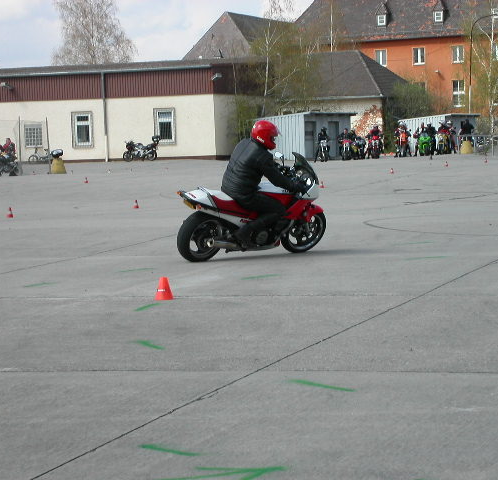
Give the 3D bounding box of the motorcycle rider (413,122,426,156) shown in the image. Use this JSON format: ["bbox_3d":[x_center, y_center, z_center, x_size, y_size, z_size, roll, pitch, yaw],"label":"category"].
[{"bbox_3d":[7.934,-4.700,98.458,0.600,1.600,0.600,-3,3,-6],"label":"motorcycle rider"}]

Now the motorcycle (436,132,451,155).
[{"bbox_3d":[9.205,-4.605,99.971,0.780,1.100,2.050,-3,3,-7],"label":"motorcycle"}]

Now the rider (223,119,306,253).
[{"bbox_3d":[0.107,-0.658,24.895,0.950,1.480,0.640,-4,4,-36],"label":"rider"}]

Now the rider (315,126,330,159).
[{"bbox_3d":[3.209,-4.247,93.460,0.700,1.550,0.700,-3,3,-14],"label":"rider"}]

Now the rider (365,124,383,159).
[{"bbox_3d":[5.743,-4.529,96.959,0.760,1.560,0.750,-3,3,-6],"label":"rider"}]

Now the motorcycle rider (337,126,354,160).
[{"bbox_3d":[4.409,-4.432,96.959,0.720,1.550,0.750,-3,3,-7],"label":"motorcycle rider"}]

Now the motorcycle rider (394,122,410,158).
[{"bbox_3d":[7.021,-4.601,97.457,0.740,1.620,0.700,-3,3,-7],"label":"motorcycle rider"}]

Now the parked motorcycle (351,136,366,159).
[{"bbox_3d":[5.042,-4.254,96.971,0.750,1.100,2.100,-3,3,-14],"label":"parked motorcycle"}]

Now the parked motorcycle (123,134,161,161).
[{"bbox_3d":[-6.070,-5.120,118.964,2.150,1.380,0.750,-1,3,27],"label":"parked motorcycle"}]

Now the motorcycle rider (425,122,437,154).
[{"bbox_3d":[8.691,-4.838,100.959,0.650,1.580,0.600,-3,3,-9],"label":"motorcycle rider"}]

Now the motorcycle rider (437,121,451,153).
[{"bbox_3d":[9.288,-4.875,100.458,0.700,1.600,0.750,-3,3,-7],"label":"motorcycle rider"}]

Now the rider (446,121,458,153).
[{"bbox_3d":[9.866,-5.011,102.958,0.620,1.600,0.600,-2,3,0],"label":"rider"}]

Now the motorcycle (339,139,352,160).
[{"bbox_3d":[4.398,-4.160,95.972,0.750,1.080,2.100,-3,3,-8],"label":"motorcycle"}]

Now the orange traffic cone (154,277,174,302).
[{"bbox_3d":[-0.849,0.483,20.794,0.185,0.228,0.185,-2,3,0],"label":"orange traffic cone"}]

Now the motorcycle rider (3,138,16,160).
[{"bbox_3d":[-10.922,-3.773,95.955,0.420,1.720,0.550,-4,3,-22],"label":"motorcycle rider"}]

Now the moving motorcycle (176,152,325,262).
[{"bbox_3d":[0.004,-0.415,24.824,2.150,1.230,0.750,-4,4,-36],"label":"moving motorcycle"}]

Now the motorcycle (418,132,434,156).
[{"bbox_3d":[8.352,-4.559,99.970,0.750,1.150,2.100,-3,3,-13],"label":"motorcycle"}]

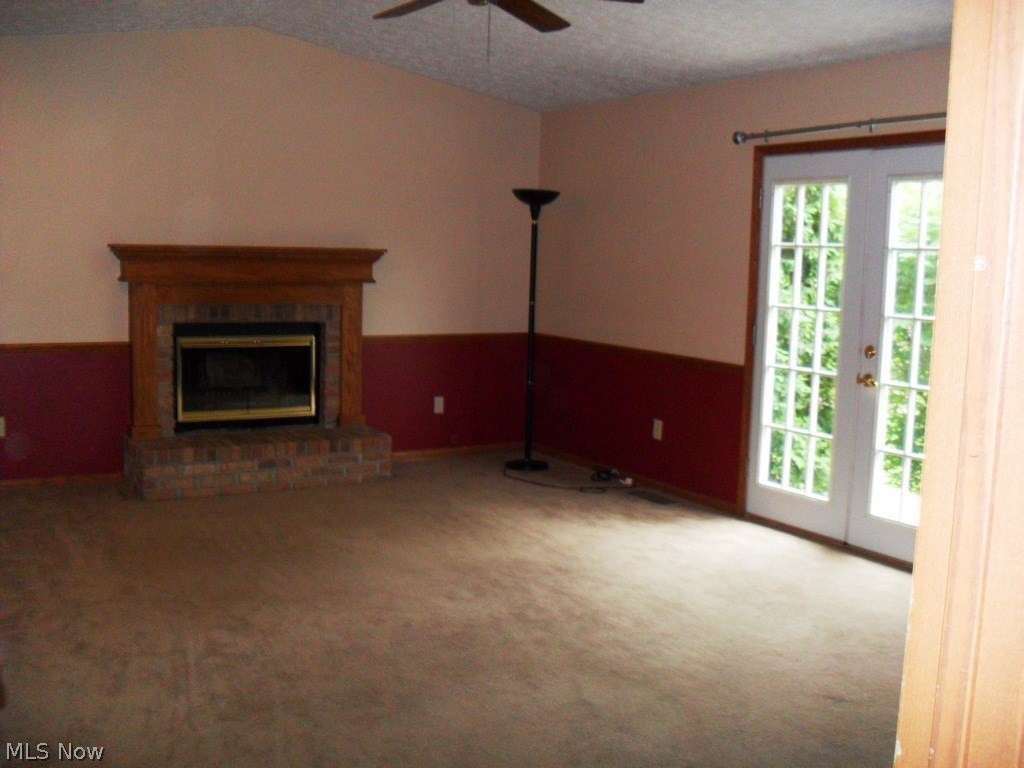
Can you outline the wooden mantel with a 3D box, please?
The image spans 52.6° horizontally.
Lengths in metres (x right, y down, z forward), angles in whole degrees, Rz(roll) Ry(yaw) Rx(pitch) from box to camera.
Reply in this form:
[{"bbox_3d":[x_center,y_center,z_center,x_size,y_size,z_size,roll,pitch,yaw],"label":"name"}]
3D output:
[{"bbox_3d":[-1.594,-0.264,6.438,1.667,1.160,0.224,-3,8,-32],"label":"wooden mantel"}]

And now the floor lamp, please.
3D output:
[{"bbox_3d":[0.138,-0.347,6.956,0.322,1.857,0.322,2,7,0],"label":"floor lamp"}]

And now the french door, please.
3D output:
[{"bbox_3d":[1.734,-0.163,5.180,0.078,1.991,1.453,-3,8,-32],"label":"french door"}]

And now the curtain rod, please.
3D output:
[{"bbox_3d":[1.704,-1.248,4.998,0.117,0.083,1.745,-3,8,-32],"label":"curtain rod"}]

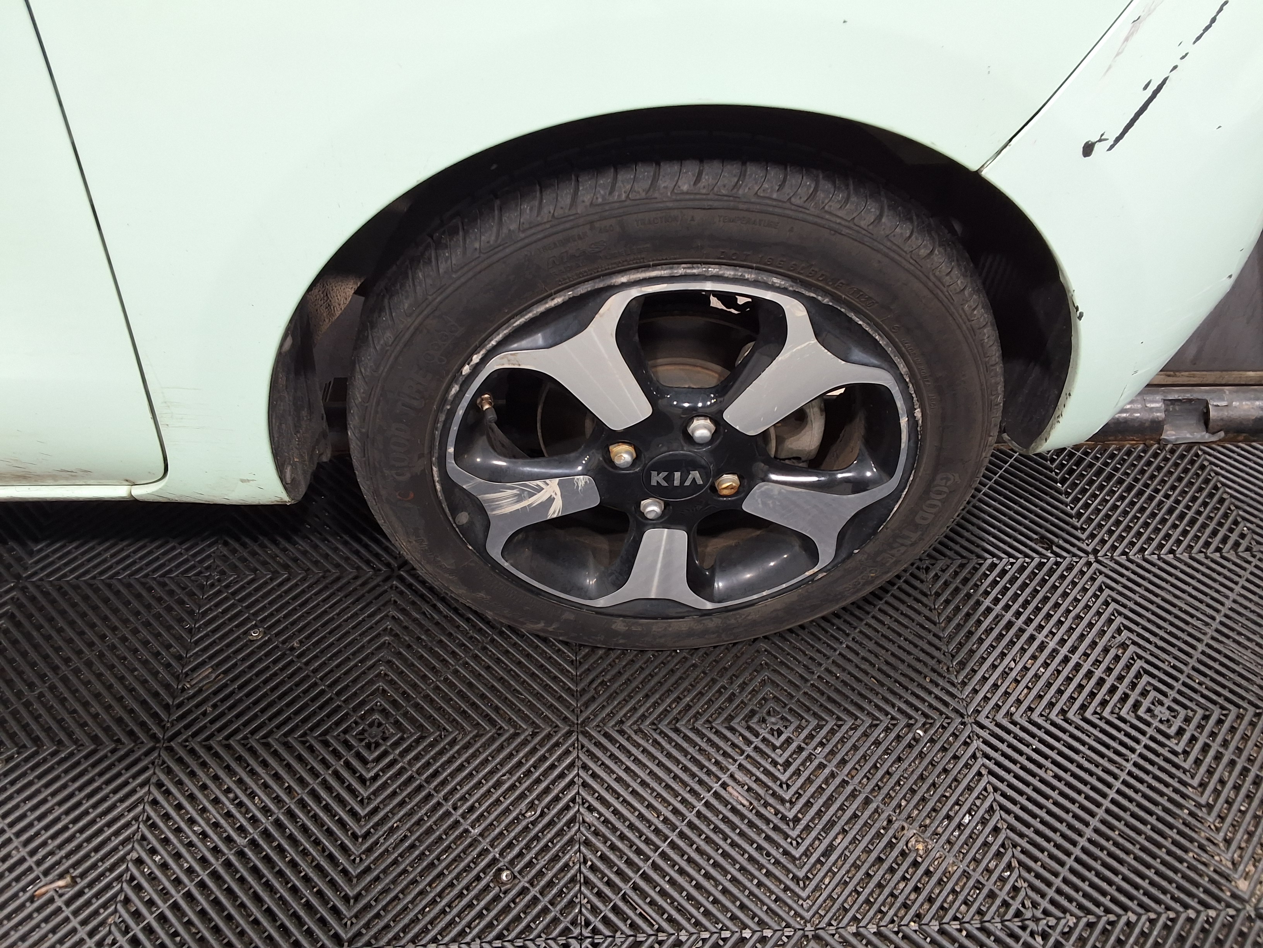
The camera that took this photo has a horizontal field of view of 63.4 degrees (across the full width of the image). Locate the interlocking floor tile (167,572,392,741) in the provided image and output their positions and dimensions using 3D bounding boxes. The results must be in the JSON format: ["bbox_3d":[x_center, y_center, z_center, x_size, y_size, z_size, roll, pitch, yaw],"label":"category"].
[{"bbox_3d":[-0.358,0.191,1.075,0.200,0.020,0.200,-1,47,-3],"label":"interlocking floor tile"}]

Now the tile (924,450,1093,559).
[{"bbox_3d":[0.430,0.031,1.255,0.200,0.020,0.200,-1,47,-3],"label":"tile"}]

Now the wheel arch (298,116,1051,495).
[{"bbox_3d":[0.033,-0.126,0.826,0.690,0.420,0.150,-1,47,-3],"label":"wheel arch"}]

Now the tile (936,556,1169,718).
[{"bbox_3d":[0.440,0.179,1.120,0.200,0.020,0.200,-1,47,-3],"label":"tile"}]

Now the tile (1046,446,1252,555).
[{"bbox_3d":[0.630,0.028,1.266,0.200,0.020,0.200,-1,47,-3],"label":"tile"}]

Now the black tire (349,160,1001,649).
[{"bbox_3d":[0.035,-0.064,0.936,0.556,0.556,0.175,-1,47,-3],"label":"black tire"}]

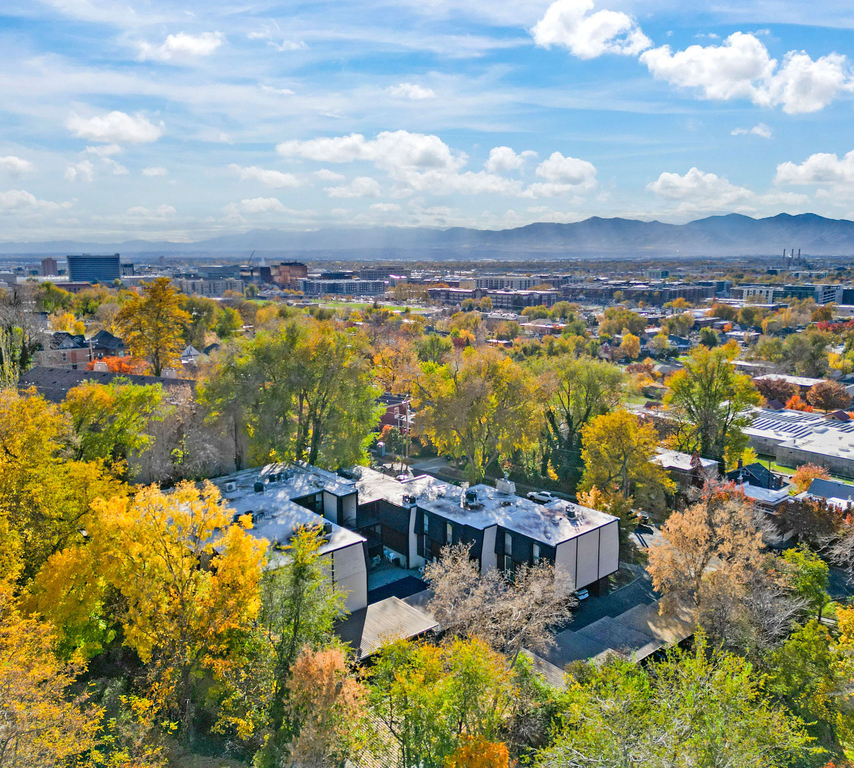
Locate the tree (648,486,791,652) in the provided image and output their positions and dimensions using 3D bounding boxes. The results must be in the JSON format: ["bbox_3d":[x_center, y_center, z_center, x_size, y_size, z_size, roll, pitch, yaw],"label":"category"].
[{"bbox_3d":[30.810,18.395,74.787,14.713,14.569,13.242,0,10,0],"label":"tree"}]

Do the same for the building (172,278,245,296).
[{"bbox_3d":[-267.127,-117.021,870.000,80.000,21.000,26.000,-9,14,-42],"label":"building"}]

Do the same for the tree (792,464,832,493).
[{"bbox_3d":[75.903,18.866,140.159,7.896,6.583,7.501,0,10,0],"label":"tree"}]

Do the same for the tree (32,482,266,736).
[{"bbox_3d":[-21.800,18.090,55.570,18.310,21.670,17.400,0,11,0],"label":"tree"}]

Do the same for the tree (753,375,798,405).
[{"bbox_3d":[124.190,2.340,253.000,15.680,11.620,15.680,0,11,0],"label":"tree"}]

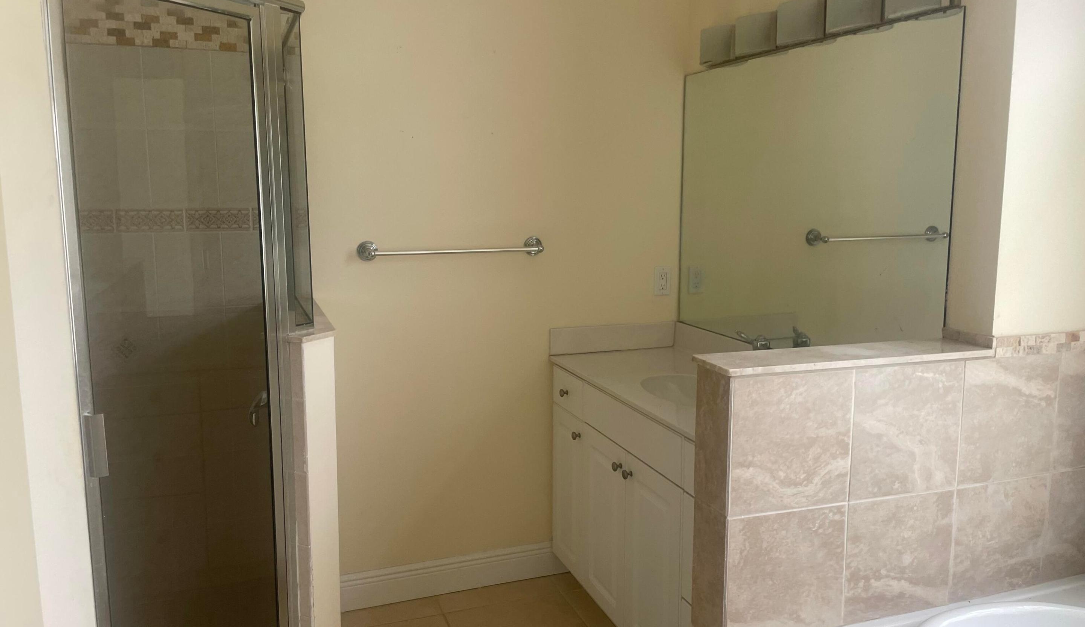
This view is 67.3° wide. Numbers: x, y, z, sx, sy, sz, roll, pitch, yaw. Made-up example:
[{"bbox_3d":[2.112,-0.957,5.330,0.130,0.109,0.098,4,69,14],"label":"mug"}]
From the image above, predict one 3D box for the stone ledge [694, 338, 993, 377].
[{"bbox_3d":[0.684,0.096,1.832,0.706,0.018,0.146,-3,9,-20],"label":"stone ledge"}]

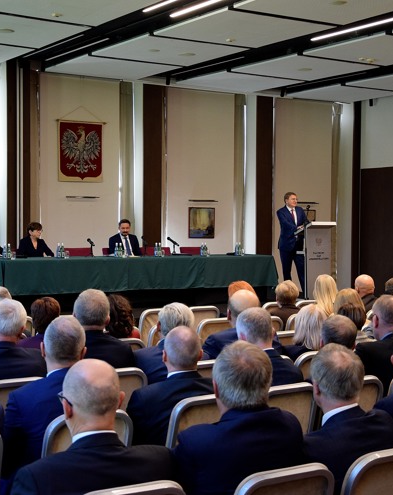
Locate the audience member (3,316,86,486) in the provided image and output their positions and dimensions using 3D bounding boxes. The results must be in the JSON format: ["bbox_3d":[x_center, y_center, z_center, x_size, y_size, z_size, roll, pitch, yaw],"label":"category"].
[{"bbox_3d":[-0.622,0.879,3.835,0.530,1.224,0.800,0,1,-30],"label":"audience member"}]

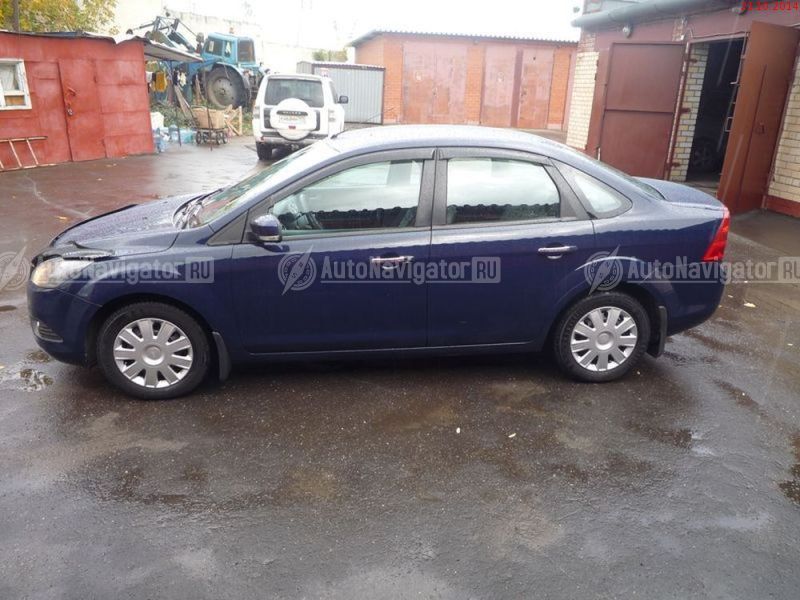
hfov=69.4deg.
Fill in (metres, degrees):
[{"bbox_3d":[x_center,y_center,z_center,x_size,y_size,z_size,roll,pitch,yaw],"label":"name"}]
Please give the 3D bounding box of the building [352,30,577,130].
[{"bbox_3d":[3.064,-9.998,26.364,10.000,3.360,6.600,-4,22,-14],"label":"building"}]

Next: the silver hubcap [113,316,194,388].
[{"bbox_3d":[-1.373,0.292,3.239,0.430,0.430,0.060,-1,21,-6],"label":"silver hubcap"}]

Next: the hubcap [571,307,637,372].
[{"bbox_3d":[1.248,0.234,3.550,0.430,0.430,0.060,-1,21,-7],"label":"hubcap"}]

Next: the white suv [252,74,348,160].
[{"bbox_3d":[-2.346,-4.597,14.209,1.900,1.870,4.850,0,21,-4],"label":"white suv"}]

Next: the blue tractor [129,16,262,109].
[{"bbox_3d":[-7.510,-8.827,21.783,4.900,3.000,2.000,13,23,15],"label":"blue tractor"}]

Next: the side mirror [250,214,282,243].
[{"bbox_3d":[-0.694,-0.376,3.014,0.155,0.165,0.220,-1,21,-7],"label":"side mirror"}]

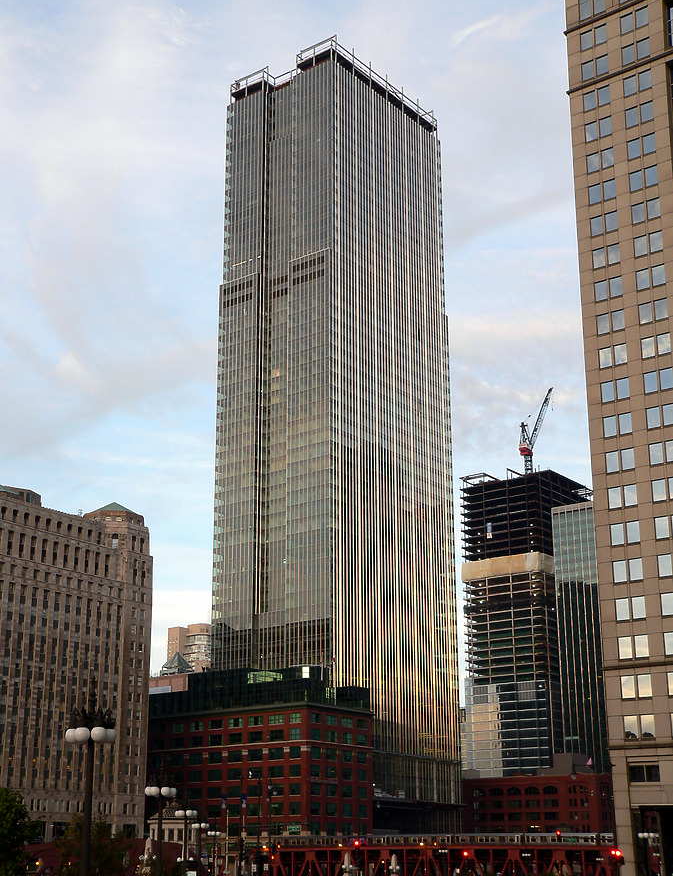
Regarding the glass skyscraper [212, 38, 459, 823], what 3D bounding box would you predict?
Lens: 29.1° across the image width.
[{"bbox_3d":[0.365,4.119,391.863,41.500,239.000,61.000,-13,-22,35],"label":"glass skyscraper"}]

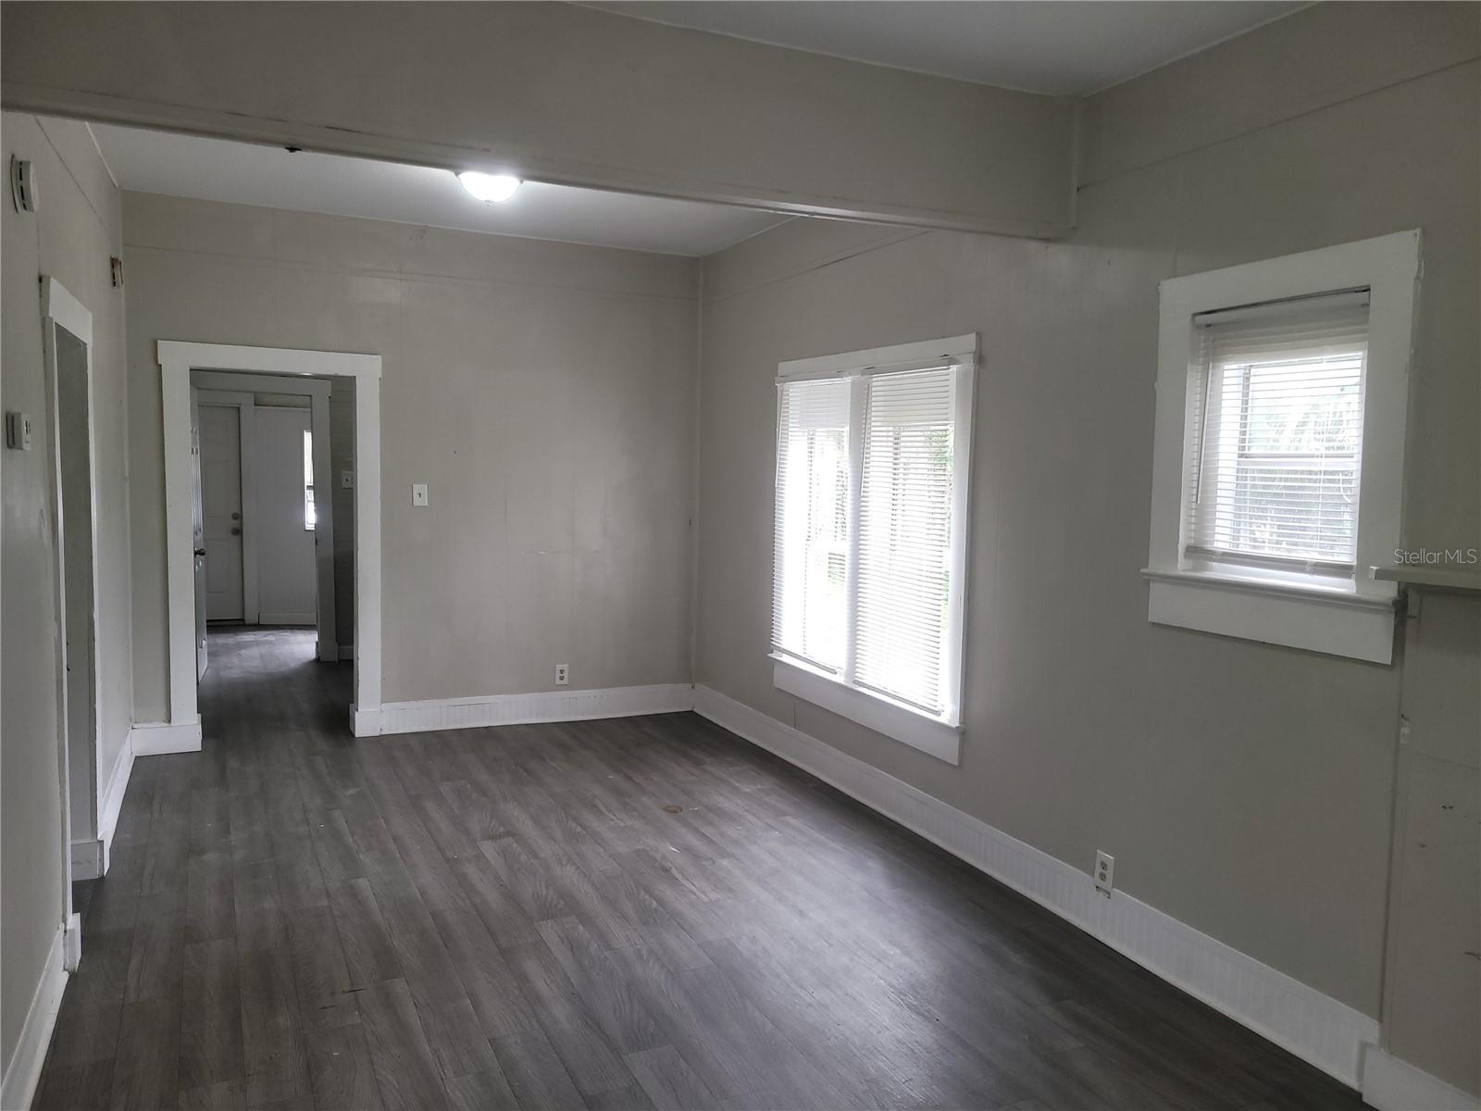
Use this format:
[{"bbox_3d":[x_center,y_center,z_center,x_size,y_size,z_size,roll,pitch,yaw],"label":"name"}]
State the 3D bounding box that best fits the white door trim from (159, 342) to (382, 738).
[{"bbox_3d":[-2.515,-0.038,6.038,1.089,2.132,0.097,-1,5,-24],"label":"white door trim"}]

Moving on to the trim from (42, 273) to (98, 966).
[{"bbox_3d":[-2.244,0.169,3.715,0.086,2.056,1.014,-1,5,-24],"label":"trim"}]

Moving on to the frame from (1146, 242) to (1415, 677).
[{"bbox_3d":[1.477,-0.286,3.105,0.109,1.055,0.850,-1,5,-24],"label":"frame"}]

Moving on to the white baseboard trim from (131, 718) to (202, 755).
[{"bbox_3d":[-3.008,0.947,5.846,0.320,0.181,0.050,-1,5,-24],"label":"white baseboard trim"}]

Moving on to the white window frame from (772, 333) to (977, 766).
[{"bbox_3d":[0.547,-0.086,5.135,0.084,1.702,1.746,-1,5,-24],"label":"white window frame"}]

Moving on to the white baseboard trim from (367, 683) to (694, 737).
[{"bbox_3d":[-1.205,0.914,6.680,1.962,0.181,0.037,-1,5,-24],"label":"white baseboard trim"}]

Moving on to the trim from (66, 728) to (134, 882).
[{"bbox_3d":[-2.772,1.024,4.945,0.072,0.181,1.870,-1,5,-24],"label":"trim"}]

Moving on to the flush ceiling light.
[{"bbox_3d":[-1.143,-1.645,5.019,0.305,0.140,0.305,-1,5,-24],"label":"flush ceiling light"}]

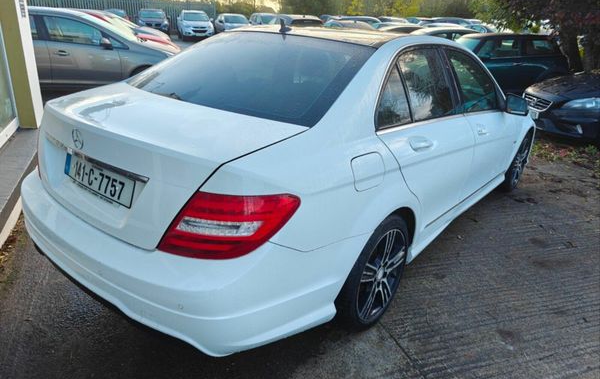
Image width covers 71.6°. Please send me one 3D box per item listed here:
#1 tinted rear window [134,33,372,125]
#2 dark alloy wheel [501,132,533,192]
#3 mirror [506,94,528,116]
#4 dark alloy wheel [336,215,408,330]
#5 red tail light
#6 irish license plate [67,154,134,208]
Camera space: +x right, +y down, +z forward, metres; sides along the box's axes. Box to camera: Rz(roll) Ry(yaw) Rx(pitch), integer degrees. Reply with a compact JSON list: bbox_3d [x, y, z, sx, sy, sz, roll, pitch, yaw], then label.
[{"bbox_3d":[-0.274,-0.647,2.099,1.300,0.100,0.750,19,50,35],"label":"tinted rear window"},{"bbox_3d":[2.059,-0.277,4.090,0.230,0.635,0.635,19,26,35],"label":"dark alloy wheel"},{"bbox_3d":[1.601,-0.621,3.069,0.200,0.145,0.110,19,26,35],"label":"mirror"},{"bbox_3d":[0.307,0.382,2.062,0.250,0.637,0.637,19,26,35],"label":"dark alloy wheel"},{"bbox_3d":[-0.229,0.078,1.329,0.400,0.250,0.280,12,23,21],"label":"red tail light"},{"bbox_3d":[-0.814,-0.049,1.655,0.520,0.115,0.015,19,19,35],"label":"irish license plate"}]

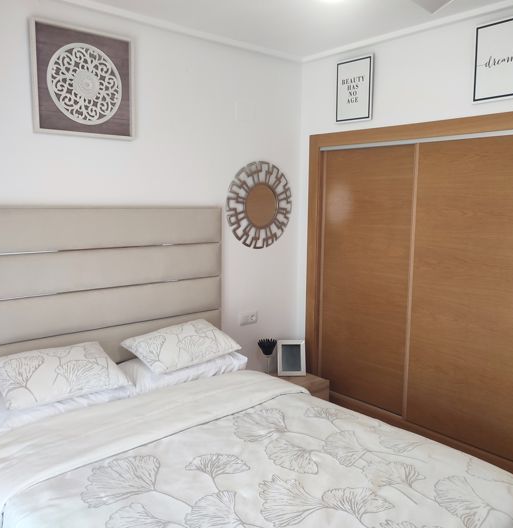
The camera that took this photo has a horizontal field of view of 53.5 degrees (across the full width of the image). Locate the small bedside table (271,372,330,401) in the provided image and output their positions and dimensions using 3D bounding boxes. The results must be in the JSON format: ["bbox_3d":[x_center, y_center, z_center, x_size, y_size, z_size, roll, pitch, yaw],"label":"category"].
[{"bbox_3d":[0.228,1.033,3.703,0.460,0.385,0.370,-6,9,-41],"label":"small bedside table"}]

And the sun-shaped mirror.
[{"bbox_3d":[0.022,-0.410,3.558,0.610,0.610,0.030,-6,9,-41],"label":"sun-shaped mirror"}]

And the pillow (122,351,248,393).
[{"bbox_3d":[-0.420,0.593,2.948,0.740,0.140,0.360,-6,19,-41],"label":"pillow"}]

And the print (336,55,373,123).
[{"bbox_3d":[0.645,-1.145,3.364,0.022,0.405,0.300,-6,9,-41],"label":"print"}]

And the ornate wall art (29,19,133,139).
[{"bbox_3d":[-0.896,-0.949,2.676,0.535,0.545,0.035,-6,9,-41],"label":"ornate wall art"}]

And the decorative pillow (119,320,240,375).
[{"bbox_3d":[-0.427,0.461,2.877,0.550,0.120,0.350,-11,32,-42],"label":"decorative pillow"}]

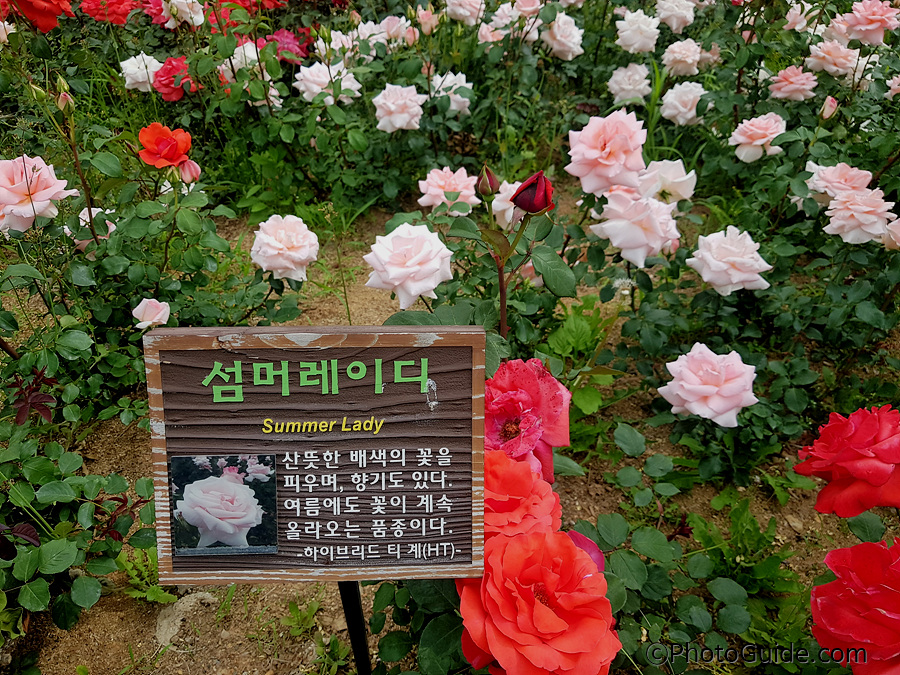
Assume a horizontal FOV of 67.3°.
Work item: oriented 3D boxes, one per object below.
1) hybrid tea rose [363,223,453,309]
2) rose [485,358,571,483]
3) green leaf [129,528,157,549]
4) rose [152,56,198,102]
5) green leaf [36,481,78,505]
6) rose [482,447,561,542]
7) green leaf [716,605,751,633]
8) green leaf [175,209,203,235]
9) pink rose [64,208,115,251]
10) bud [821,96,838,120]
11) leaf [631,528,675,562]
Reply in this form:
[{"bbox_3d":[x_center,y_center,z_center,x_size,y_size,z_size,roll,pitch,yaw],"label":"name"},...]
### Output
[{"bbox_3d":[-0.058,-0.098,0.920,0.120,0.108,0.118,-3,42,-3],"label":"hybrid tea rose"},{"bbox_3d":[0.063,0.089,0.680,0.118,0.095,0.080,6,37,8],"label":"rose"},{"bbox_3d":[-0.412,0.272,0.920,0.047,0.012,0.030,-9,51,-18],"label":"green leaf"},{"bbox_3d":[-0.690,-0.649,1.700,0.115,0.110,0.112,-15,44,-16],"label":"rose"},{"bbox_3d":[-0.656,0.259,1.130,0.066,0.015,0.048,-4,46,-9],"label":"green leaf"},{"bbox_3d":[0.049,0.147,0.610,0.105,0.078,0.105,5,44,6],"label":"rose"},{"bbox_3d":[0.370,0.365,0.880,0.051,0.012,0.032,-24,48,-13],"label":"green leaf"},{"bbox_3d":[-0.402,-0.178,1.040,0.037,0.010,0.050,-27,75,-21],"label":"green leaf"},{"bbox_3d":[-0.628,-0.183,1.180,0.092,0.070,0.085,0,37,0],"label":"pink rose"},{"bbox_3d":[0.786,-0.474,1.400,0.033,0.050,0.033,35,38,15],"label":"bud"},{"bbox_3d":[0.246,0.254,0.820,0.052,0.012,0.039,23,55,25],"label":"leaf"}]

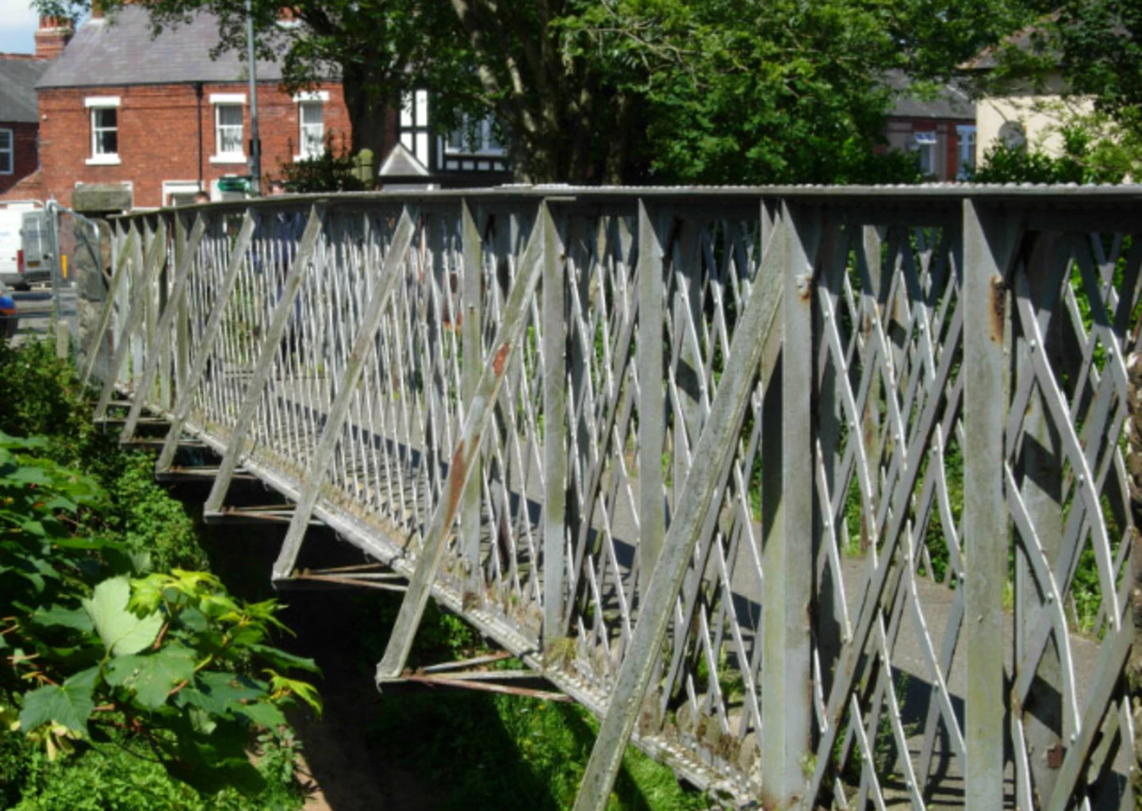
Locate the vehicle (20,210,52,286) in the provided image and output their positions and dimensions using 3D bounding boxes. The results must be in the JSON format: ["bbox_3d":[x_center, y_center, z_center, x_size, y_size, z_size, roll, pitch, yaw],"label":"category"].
[{"bbox_3d":[-15.273,-3.931,85.931,4.700,2.050,1.950,1,3,27],"label":"vehicle"}]

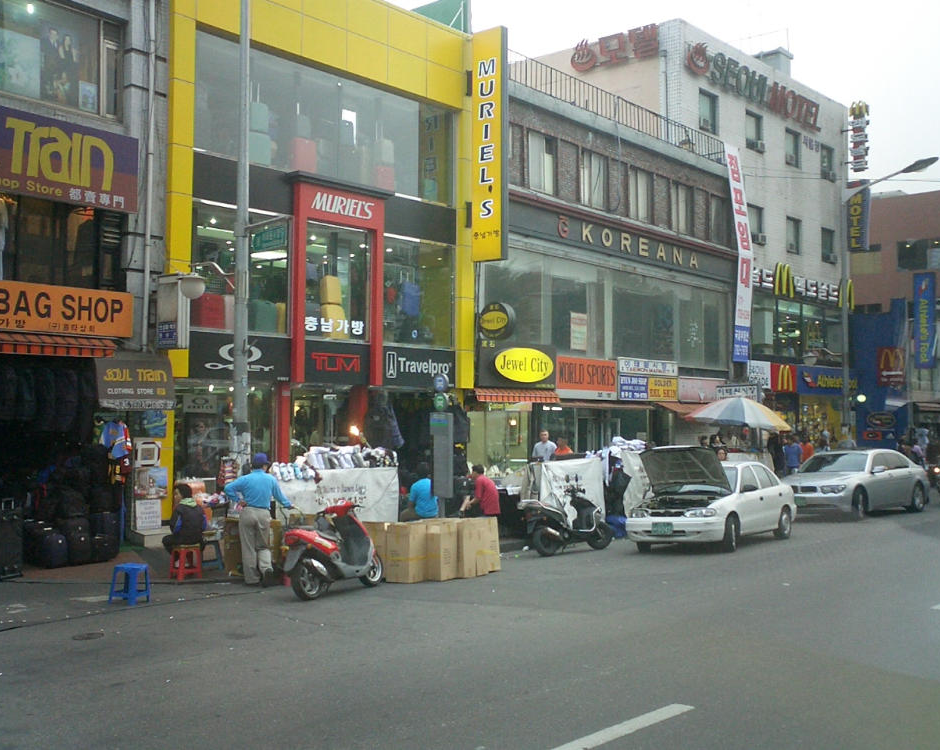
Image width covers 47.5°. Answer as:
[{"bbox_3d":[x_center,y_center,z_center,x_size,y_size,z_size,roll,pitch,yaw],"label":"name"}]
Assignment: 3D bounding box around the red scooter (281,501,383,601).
[{"bbox_3d":[-1.575,2.075,12.820,0.660,1.120,1.790,-1,-3,33],"label":"red scooter"}]

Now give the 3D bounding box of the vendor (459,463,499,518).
[{"bbox_3d":[0.148,2.052,16.977,0.780,1.260,0.500,0,-2,8],"label":"vendor"}]

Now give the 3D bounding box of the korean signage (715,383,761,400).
[{"bbox_3d":[6.750,0.471,27.000,1.250,0.480,0.200,-2,-3,43],"label":"korean signage"}]

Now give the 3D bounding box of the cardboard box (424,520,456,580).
[{"bbox_3d":[-0.330,2.350,14.370,0.380,0.770,0.370,-1,-3,37],"label":"cardboard box"}]

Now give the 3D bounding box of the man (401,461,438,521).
[{"bbox_3d":[-0.795,2.004,16.427,0.640,1.300,0.500,-2,-3,38],"label":"man"}]

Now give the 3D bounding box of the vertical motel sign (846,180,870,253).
[{"bbox_3d":[14.740,-6.066,40.511,0.850,2.750,0.250,-2,-3,42],"label":"vertical motel sign"}]

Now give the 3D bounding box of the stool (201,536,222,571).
[{"bbox_3d":[-3.533,2.417,14.426,0.350,0.420,0.350,0,-2,-5],"label":"stool"}]

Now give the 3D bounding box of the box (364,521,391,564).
[{"bbox_3d":[-1.160,2.359,14.500,0.400,0.770,0.370,-1,-3,37],"label":"box"}]

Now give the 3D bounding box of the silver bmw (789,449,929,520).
[{"bbox_3d":[8.867,2.417,24.584,1.920,1.490,5.050,-2,-3,43],"label":"silver bmw"}]

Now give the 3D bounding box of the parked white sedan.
[{"bbox_3d":[4.200,2.089,18.220,1.640,1.580,4.120,-1,-3,36],"label":"parked white sedan"}]

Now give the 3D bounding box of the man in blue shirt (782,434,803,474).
[{"bbox_3d":[8.535,2.390,28.206,0.480,1.620,0.320,-1,-3,25],"label":"man in blue shirt"}]

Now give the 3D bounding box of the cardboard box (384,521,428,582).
[{"bbox_3d":[-0.836,2.337,14.130,0.380,0.770,0.380,-1,-3,37],"label":"cardboard box"}]

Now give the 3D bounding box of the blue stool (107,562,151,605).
[{"bbox_3d":[-3.890,2.396,12.250,0.340,0.430,0.340,-1,-3,38],"label":"blue stool"}]

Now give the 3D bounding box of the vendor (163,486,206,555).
[{"bbox_3d":[-3.709,2.010,13.817,0.520,1.180,0.700,1,-3,-25],"label":"vendor"}]

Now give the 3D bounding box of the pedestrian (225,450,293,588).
[{"bbox_3d":[-2.670,1.821,13.550,0.800,1.690,0.450,0,-2,14],"label":"pedestrian"}]

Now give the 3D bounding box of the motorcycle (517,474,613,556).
[{"bbox_3d":[1.600,2.237,17.120,1.900,1.240,0.700,3,-3,-44],"label":"motorcycle"}]

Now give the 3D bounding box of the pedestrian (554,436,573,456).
[{"bbox_3d":[1.994,2.148,22.795,0.480,1.580,0.320,0,-2,-5],"label":"pedestrian"}]

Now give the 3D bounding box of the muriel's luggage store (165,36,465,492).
[{"bbox_3d":[-4.309,-2.100,22.238,5.000,10.000,7.550,-2,-3,42],"label":"muriel's luggage store"}]

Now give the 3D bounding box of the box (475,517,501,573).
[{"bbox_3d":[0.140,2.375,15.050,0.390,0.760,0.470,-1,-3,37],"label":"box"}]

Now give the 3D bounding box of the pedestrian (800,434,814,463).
[{"bbox_3d":[9.310,2.450,29.500,0.500,1.680,0.350,-1,-3,34],"label":"pedestrian"}]

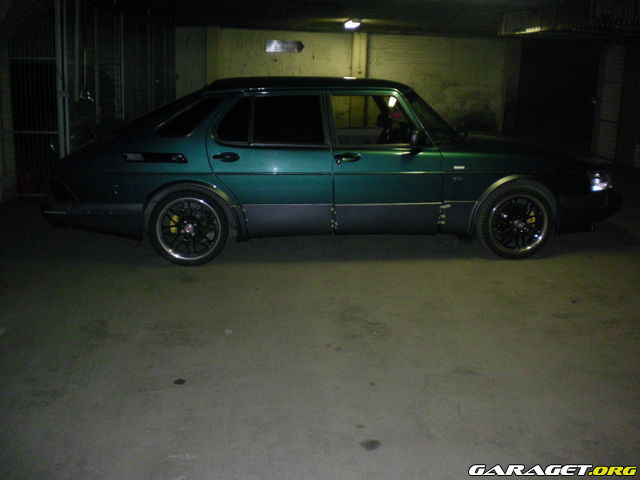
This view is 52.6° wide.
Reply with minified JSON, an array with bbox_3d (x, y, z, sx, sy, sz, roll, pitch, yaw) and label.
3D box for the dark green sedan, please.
[{"bbox_3d":[0.205,-0.638,5.555,4.680,1.400,1.700,-1,9,-9],"label":"dark green sedan"}]

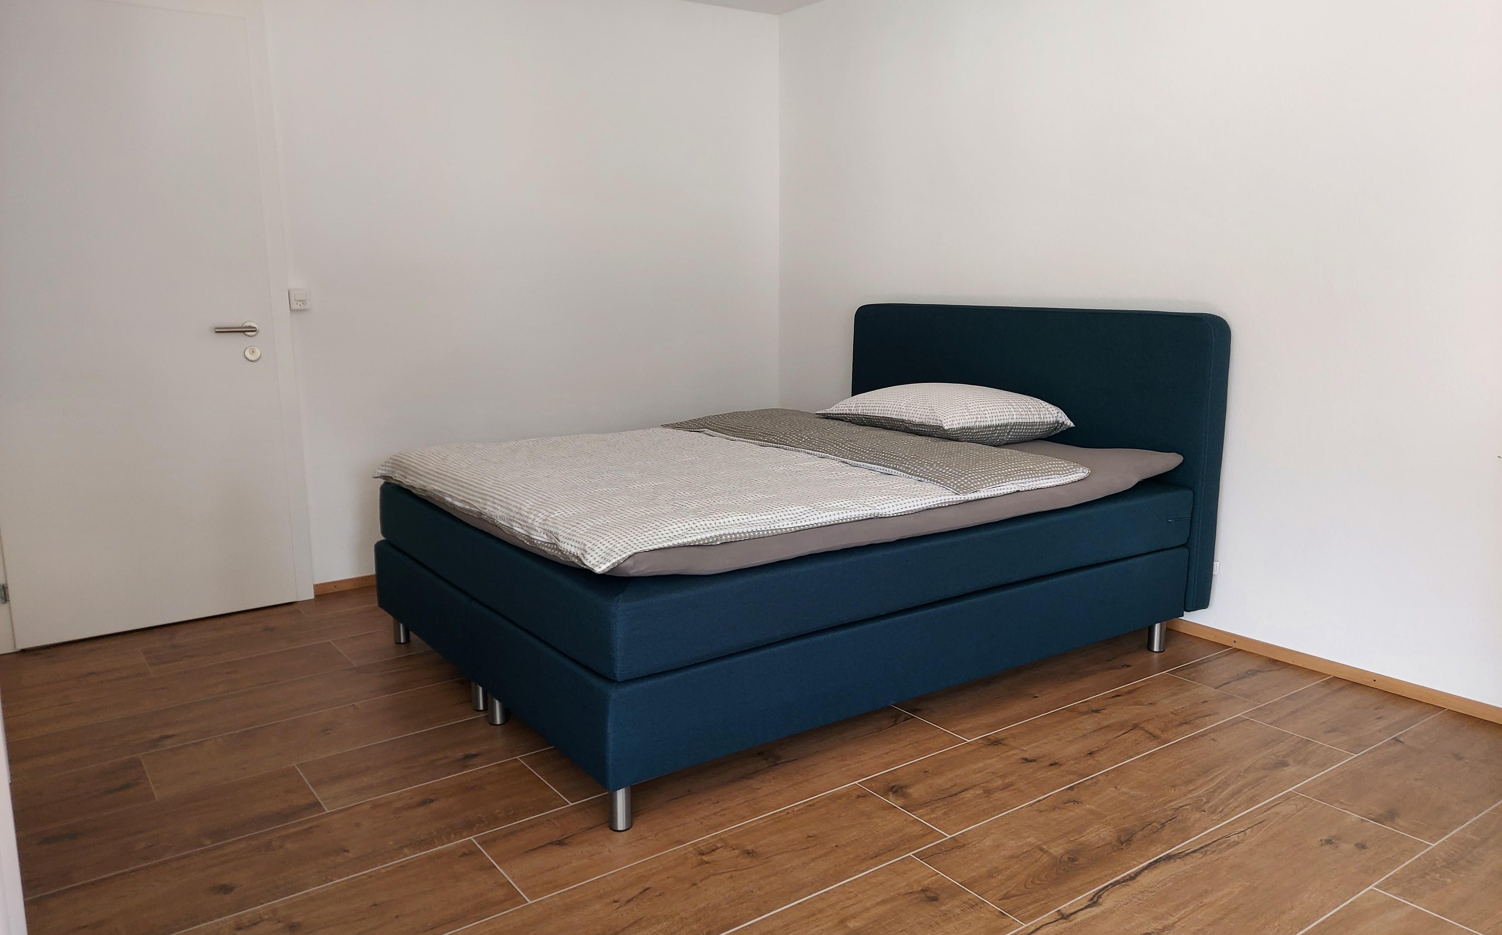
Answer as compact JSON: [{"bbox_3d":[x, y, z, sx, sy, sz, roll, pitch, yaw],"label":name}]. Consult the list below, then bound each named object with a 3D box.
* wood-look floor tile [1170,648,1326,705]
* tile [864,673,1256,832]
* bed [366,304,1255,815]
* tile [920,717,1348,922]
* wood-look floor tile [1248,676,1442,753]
[{"bbox_3d":[1.459,0.612,3.181,0.358,0.010,0.301,-8,12,-34],"label":"wood-look floor tile"},{"bbox_3d":[0.824,0.699,2.747,1.195,0.010,0.301,-8,12,-34],"label":"tile"},{"bbox_3d":[0.111,0.050,3.426,2.139,1.043,1.638,-8,12,-34],"label":"bed"},{"bbox_3d":[0.905,0.755,2.438,1.195,0.010,0.301,-8,12,-34],"label":"tile"},{"bbox_3d":[1.587,0.660,2.904,0.469,0.010,0.301,-8,12,-34],"label":"wood-look floor tile"}]

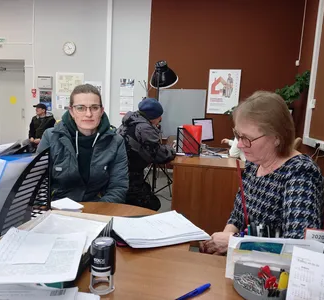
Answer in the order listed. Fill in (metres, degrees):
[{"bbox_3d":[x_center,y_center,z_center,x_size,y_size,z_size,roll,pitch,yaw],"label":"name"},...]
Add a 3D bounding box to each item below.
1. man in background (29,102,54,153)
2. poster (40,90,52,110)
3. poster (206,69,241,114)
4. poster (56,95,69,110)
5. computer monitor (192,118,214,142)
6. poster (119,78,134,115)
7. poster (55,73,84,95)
[{"bbox_3d":[-2.494,-0.277,5.664,0.530,1.230,0.700,8,9,37],"label":"man in background"},{"bbox_3d":[-2.526,-1.064,6.299,0.297,0.420,0.015,5,7,13],"label":"poster"},{"bbox_3d":[1.193,-1.110,5.526,0.590,0.840,0.025,5,7,13],"label":"poster"},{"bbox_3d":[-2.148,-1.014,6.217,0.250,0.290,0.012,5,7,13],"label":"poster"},{"bbox_3d":[0.482,-0.233,3.450,0.060,0.300,0.450,-3,1,42],"label":"computer monitor"},{"bbox_3d":[-0.703,-1.072,5.874,0.300,0.735,0.015,5,7,13],"label":"poster"},{"bbox_3d":[-1.943,-1.394,6.126,0.630,0.465,0.018,5,7,13],"label":"poster"}]

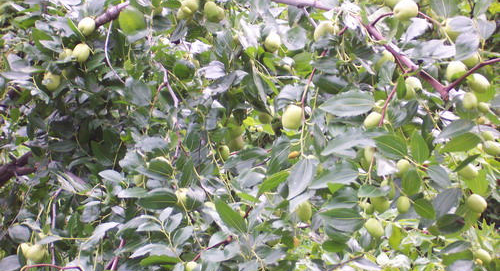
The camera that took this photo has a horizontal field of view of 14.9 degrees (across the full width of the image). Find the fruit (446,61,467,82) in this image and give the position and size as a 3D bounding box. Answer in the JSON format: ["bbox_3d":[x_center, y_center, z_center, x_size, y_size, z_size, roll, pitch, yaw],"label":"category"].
[{"bbox_3d":[0.237,-0.074,2.200,0.022,0.025,0.022,-6,0,0],"label":"fruit"}]

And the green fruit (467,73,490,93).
[{"bbox_3d":[0.258,-0.059,2.150,0.028,0.020,0.020,37,0,-3],"label":"green fruit"}]

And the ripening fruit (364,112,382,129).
[{"bbox_3d":[0.149,-0.018,2.300,0.024,0.018,0.018,-41,0,9],"label":"ripening fruit"}]

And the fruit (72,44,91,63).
[{"bbox_3d":[-0.198,-0.098,2.250,0.020,0.024,0.020,18,3,0],"label":"fruit"}]

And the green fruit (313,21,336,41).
[{"bbox_3d":[0.090,-0.126,2.300,0.024,0.029,0.024,37,9,0],"label":"green fruit"}]

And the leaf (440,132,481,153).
[{"bbox_3d":[0.243,0.009,2.200,0.052,0.007,0.022,-23,47,-5],"label":"leaf"}]

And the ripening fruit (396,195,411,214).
[{"bbox_3d":[0.179,0.081,2.220,0.016,0.021,0.016,0,3,0],"label":"ripening fruit"}]

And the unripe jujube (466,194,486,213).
[{"bbox_3d":[0.262,0.078,2.200,0.024,0.020,0.020,30,0,-3],"label":"unripe jujube"}]

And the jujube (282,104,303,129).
[{"bbox_3d":[0.050,-0.021,2.250,0.023,0.029,0.023,9,9,0],"label":"jujube"}]

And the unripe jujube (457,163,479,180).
[{"bbox_3d":[0.265,0.043,2.320,0.027,0.021,0.021,30,0,-9],"label":"unripe jujube"}]

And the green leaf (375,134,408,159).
[{"bbox_3d":[0.161,0.013,2.170,0.046,0.008,0.026,33,56,17],"label":"green leaf"}]

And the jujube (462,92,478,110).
[{"bbox_3d":[0.266,-0.041,2.300,0.018,0.021,0.018,0,10,0],"label":"jujube"}]

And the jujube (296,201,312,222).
[{"bbox_3d":[0.066,0.092,2.300,0.017,0.025,0.017,0,6,0],"label":"jujube"}]

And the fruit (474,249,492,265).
[{"bbox_3d":[0.288,0.149,2.350,0.024,0.017,0.017,37,0,-3],"label":"fruit"}]

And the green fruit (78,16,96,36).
[{"bbox_3d":[-0.188,-0.126,2.200,0.020,0.022,0.020,12,-12,0],"label":"green fruit"}]

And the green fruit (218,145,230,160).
[{"bbox_3d":[-0.032,0.022,2.400,0.014,0.020,0.014,0,6,0],"label":"green fruit"}]

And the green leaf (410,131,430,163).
[{"bbox_3d":[0.197,0.013,2.200,0.022,0.040,0.007,-11,-10,-8],"label":"green leaf"}]

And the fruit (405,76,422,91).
[{"bbox_3d":[0.188,-0.060,2.200,0.017,0.021,0.017,-41,-18,0],"label":"fruit"}]

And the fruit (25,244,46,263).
[{"bbox_3d":[-0.258,0.142,2.300,0.021,0.025,0.021,37,9,0],"label":"fruit"}]

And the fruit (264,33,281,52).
[{"bbox_3d":[0.027,-0.112,2.300,0.019,0.024,0.019,0,6,0],"label":"fruit"}]

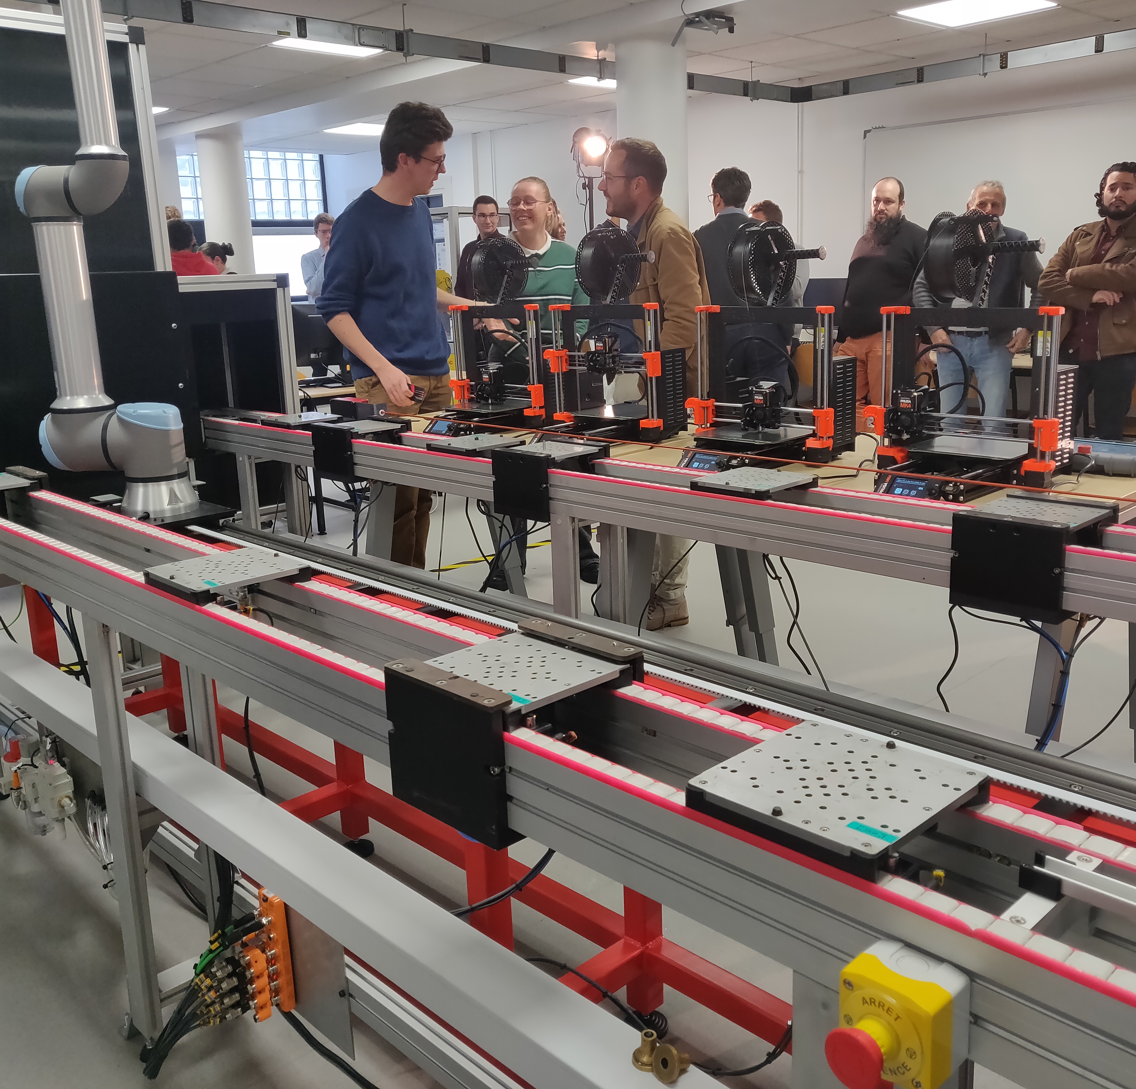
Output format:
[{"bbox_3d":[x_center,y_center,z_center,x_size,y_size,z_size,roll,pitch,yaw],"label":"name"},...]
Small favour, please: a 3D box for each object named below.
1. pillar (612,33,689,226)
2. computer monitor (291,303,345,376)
[{"bbox_3d":[0.478,-1.465,5.799,0.372,2.410,0.372,-1,14,5],"label":"pillar"},{"bbox_3d":[-1.269,-1.022,5.334,0.510,0.400,0.190,-12,17,-34],"label":"computer monitor"}]

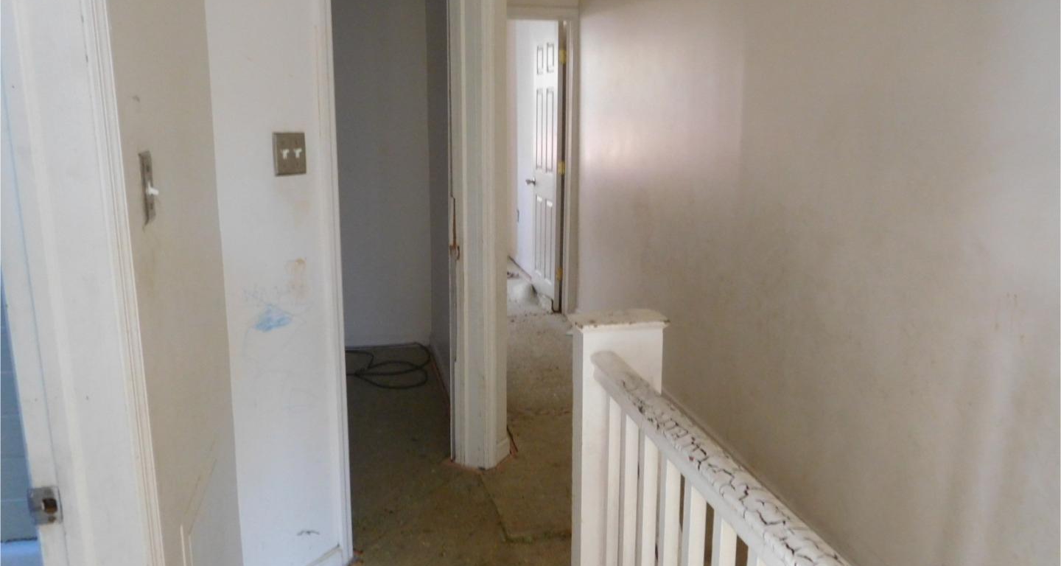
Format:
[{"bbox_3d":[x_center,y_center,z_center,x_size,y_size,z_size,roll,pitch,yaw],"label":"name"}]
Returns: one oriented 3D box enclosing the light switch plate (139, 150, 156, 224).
[{"bbox_3d":[-0.636,-0.161,1.276,0.008,0.115,0.071,-2,13,-13],"label":"light switch plate"}]

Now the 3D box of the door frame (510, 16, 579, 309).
[{"bbox_3d":[-0.092,-0.819,5.478,0.800,2.100,0.120,-2,13,-13],"label":"door frame"}]

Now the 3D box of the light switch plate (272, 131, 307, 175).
[{"bbox_3d":[-0.666,-0.358,2.118,0.008,0.115,0.115,8,15,31],"label":"light switch plate"}]

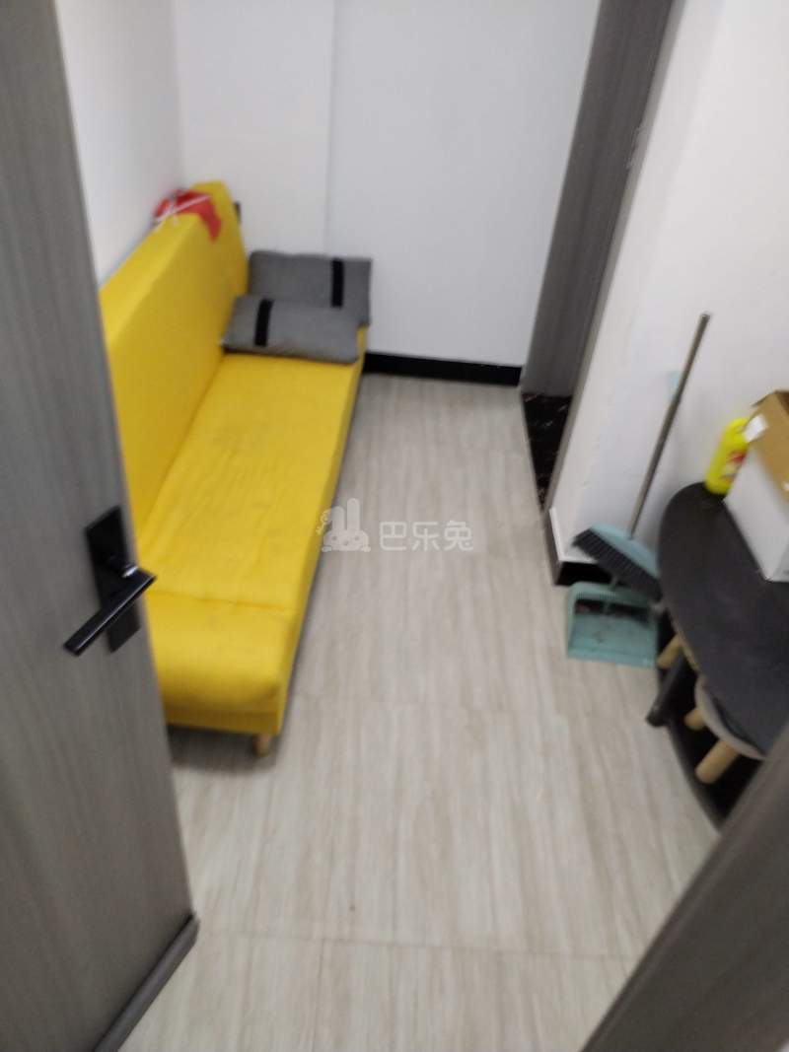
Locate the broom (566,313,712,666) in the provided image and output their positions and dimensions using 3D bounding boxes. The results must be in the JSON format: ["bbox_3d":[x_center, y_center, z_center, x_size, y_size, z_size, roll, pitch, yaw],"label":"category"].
[{"bbox_3d":[0.673,-0.071,2.020,0.280,0.950,0.280,4,39,-3],"label":"broom"}]

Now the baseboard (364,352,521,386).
[{"bbox_3d":[0.196,-0.667,3.382,0.680,0.096,0.020,4,39,-3],"label":"baseboard"}]

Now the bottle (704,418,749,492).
[{"bbox_3d":[0.897,-0.184,2.087,0.072,0.205,0.060,4,39,-3],"label":"bottle"}]

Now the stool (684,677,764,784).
[{"bbox_3d":[0.866,0.490,1.928,0.290,0.225,0.290,4,39,-3],"label":"stool"}]

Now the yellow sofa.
[{"bbox_3d":[-0.501,-0.320,2.317,0.700,0.770,1.890,5,38,-1],"label":"yellow sofa"}]

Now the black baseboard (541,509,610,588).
[{"bbox_3d":[0.593,0.064,2.526,0.190,0.096,0.280,4,39,-3],"label":"black baseboard"}]

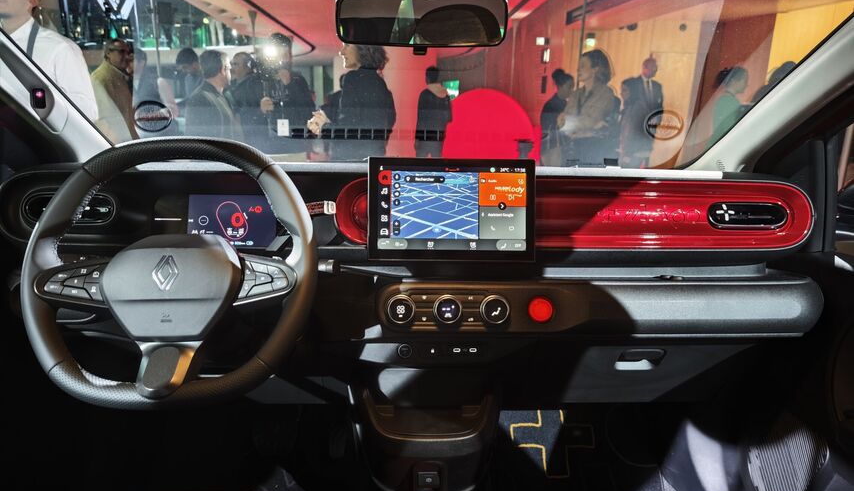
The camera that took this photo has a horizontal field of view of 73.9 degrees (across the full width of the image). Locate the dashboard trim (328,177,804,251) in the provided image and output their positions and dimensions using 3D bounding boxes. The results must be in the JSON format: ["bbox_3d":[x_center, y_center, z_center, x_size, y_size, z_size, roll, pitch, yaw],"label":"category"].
[{"bbox_3d":[0.247,-0.054,0.965,0.800,0.125,0.050,1,7,-1],"label":"dashboard trim"}]

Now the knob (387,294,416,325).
[{"bbox_3d":[-0.039,0.097,0.865,0.042,0.042,0.024,1,3,-1],"label":"knob"}]

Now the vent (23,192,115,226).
[{"bbox_3d":[-0.599,-0.063,0.948,0.154,0.058,0.040,1,7,-1],"label":"vent"}]

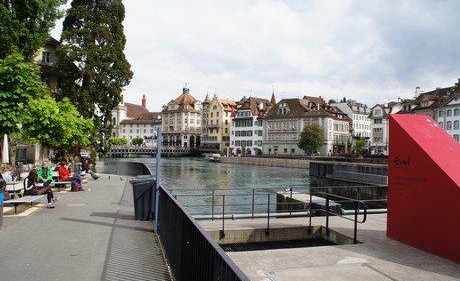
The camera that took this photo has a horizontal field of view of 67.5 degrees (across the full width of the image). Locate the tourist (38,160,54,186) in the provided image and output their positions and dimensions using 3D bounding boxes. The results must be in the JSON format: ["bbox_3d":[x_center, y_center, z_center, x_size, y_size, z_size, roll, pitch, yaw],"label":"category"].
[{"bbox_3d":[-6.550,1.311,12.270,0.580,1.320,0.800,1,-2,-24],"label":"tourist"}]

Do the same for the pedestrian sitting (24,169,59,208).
[{"bbox_3d":[-5.180,1.338,9.468,0.920,1.120,0.480,0,-2,-18],"label":"pedestrian sitting"}]

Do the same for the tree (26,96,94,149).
[{"bbox_3d":[-8.700,-0.043,17.507,3.600,4.300,3.600,1,-2,-27],"label":"tree"}]

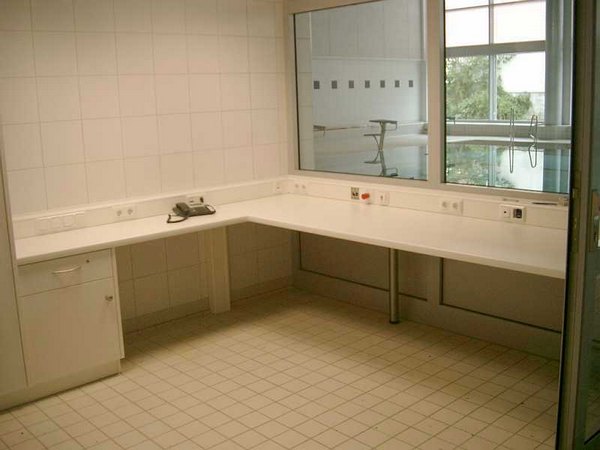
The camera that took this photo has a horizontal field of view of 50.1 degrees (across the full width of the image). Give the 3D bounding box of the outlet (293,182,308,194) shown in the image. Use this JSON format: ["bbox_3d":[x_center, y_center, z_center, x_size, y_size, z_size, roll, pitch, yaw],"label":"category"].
[{"bbox_3d":[-0.005,-0.279,4.856,0.020,0.082,0.152,-12,15,-42],"label":"outlet"}]

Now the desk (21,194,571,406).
[{"bbox_3d":[0.009,0.455,3.344,2.250,0.740,2.640,-12,15,-42],"label":"desk"}]

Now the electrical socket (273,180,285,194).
[{"bbox_3d":[-0.161,-0.278,4.878,0.090,0.085,0.020,-12,15,-42],"label":"electrical socket"}]

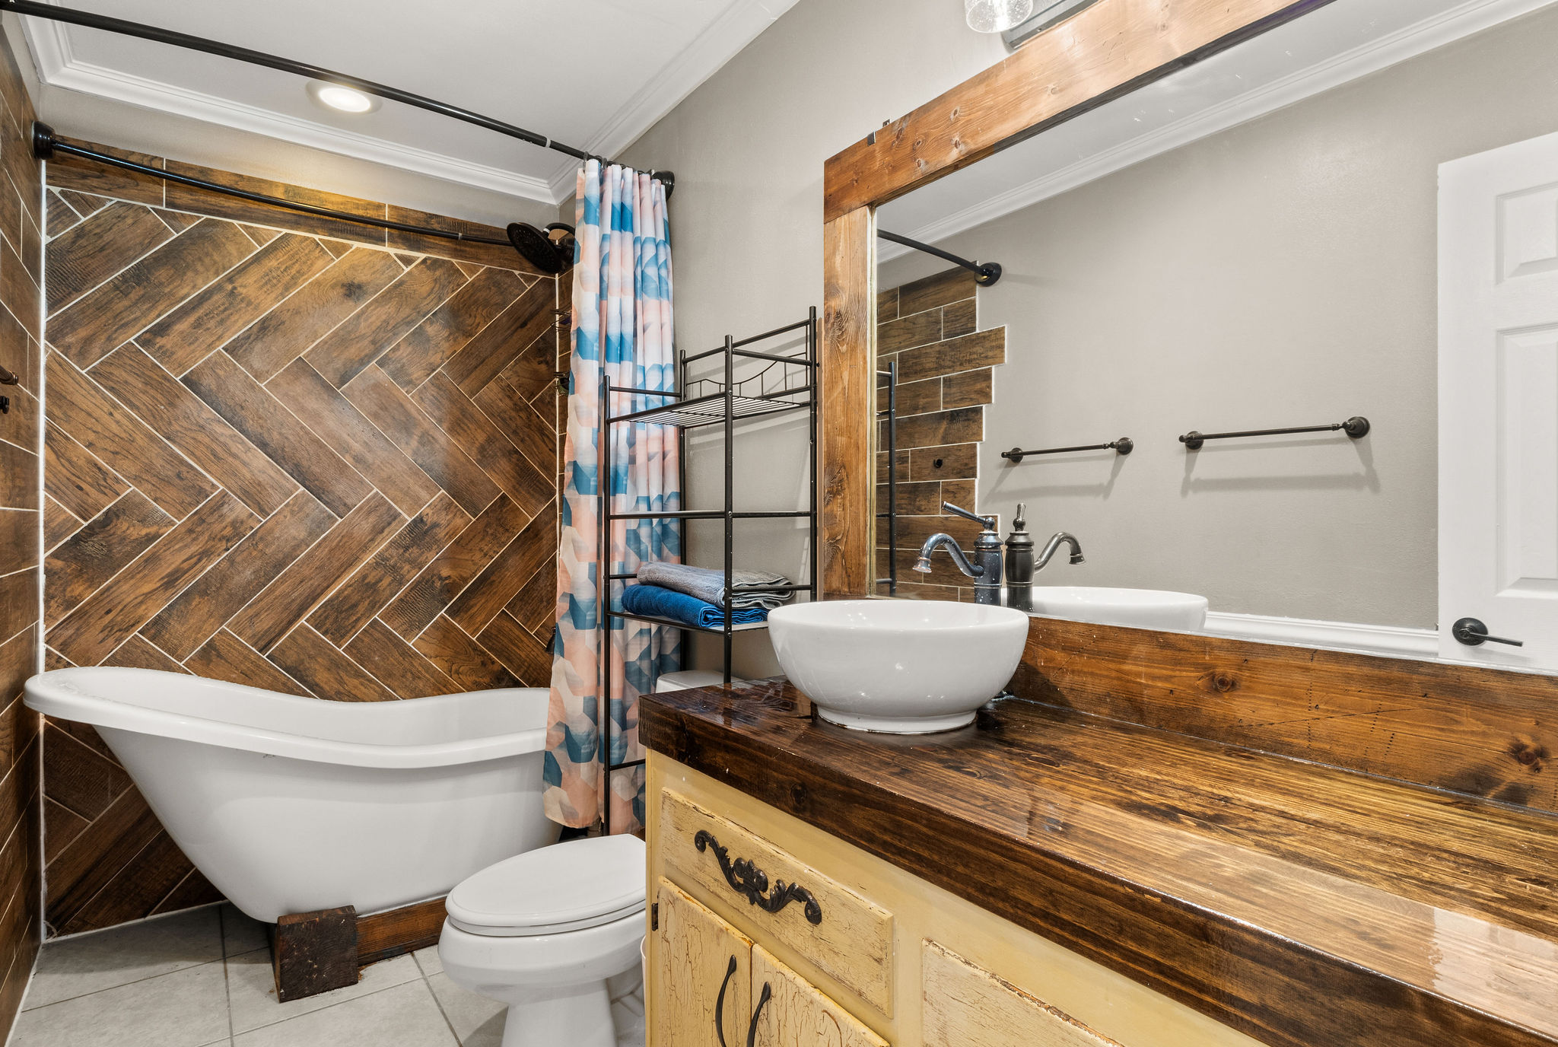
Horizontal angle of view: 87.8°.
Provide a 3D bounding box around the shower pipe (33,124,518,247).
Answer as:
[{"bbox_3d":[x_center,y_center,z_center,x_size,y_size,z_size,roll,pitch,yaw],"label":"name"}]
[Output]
[{"bbox_3d":[-1.387,-1.002,2.586,1.447,0.090,0.174,0,0,-36],"label":"shower pipe"}]

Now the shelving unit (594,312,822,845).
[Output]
[{"bbox_3d":[-0.187,0.340,1.966,0.255,1.646,0.619,0,0,-36],"label":"shelving unit"}]

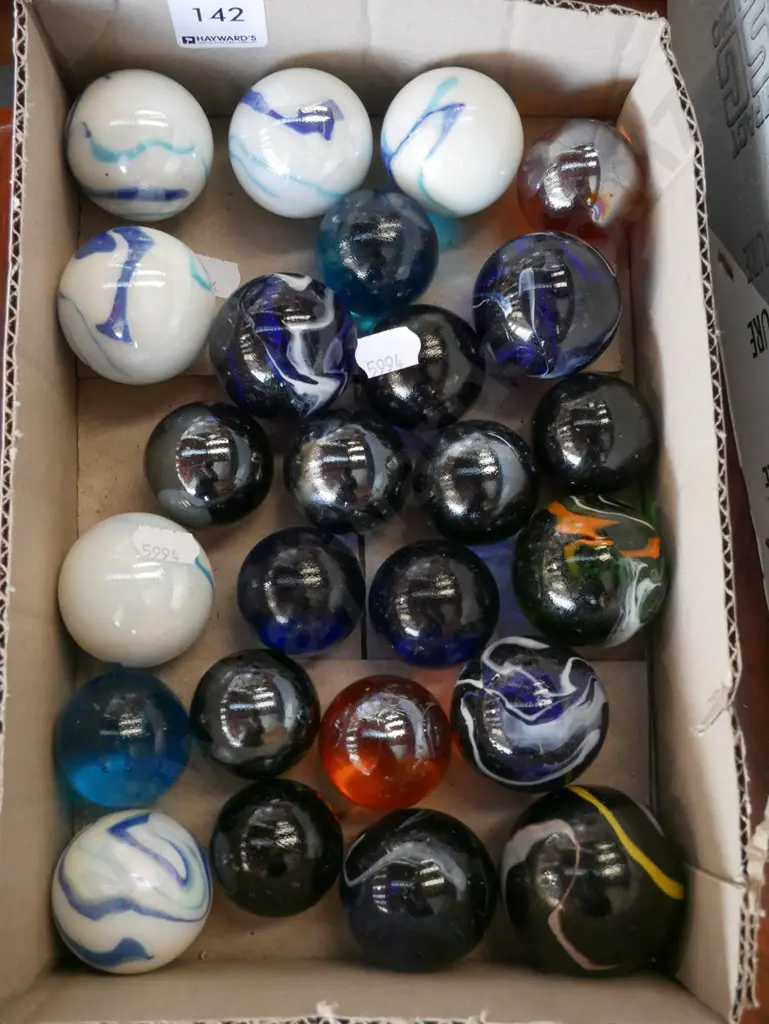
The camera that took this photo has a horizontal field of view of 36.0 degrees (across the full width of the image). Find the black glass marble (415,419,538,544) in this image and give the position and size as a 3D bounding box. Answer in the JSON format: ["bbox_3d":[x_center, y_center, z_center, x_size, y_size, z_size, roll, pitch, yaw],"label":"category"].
[{"bbox_3d":[0.026,-0.009,0.335,0.035,0.035,0.035,0,82,-3],"label":"black glass marble"}]

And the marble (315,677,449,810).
[{"bbox_3d":[0.000,0.063,0.323,0.036,0.036,0.036,0,82,-3],"label":"marble"}]

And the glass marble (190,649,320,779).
[{"bbox_3d":[-0.035,0.055,0.322,0.035,0.035,0.035,0,82,-3],"label":"glass marble"}]

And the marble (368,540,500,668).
[{"bbox_3d":[0.014,0.026,0.329,0.036,0.036,0.036,0,82,-3],"label":"marble"}]

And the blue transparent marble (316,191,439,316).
[{"bbox_3d":[-0.002,-0.074,0.339,0.035,0.035,0.035,0,82,-3],"label":"blue transparent marble"}]

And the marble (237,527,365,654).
[{"bbox_3d":[-0.023,0.022,0.326,0.035,0.035,0.035,0,82,-3],"label":"marble"}]

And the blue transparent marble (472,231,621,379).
[{"bbox_3d":[0.046,-0.059,0.337,0.042,0.042,0.042,0,82,-3],"label":"blue transparent marble"}]

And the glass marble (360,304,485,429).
[{"bbox_3d":[0.011,-0.041,0.336,0.035,0.035,0.035,0,82,-3],"label":"glass marble"}]

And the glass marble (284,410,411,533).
[{"bbox_3d":[-0.010,-0.011,0.333,0.035,0.035,0.035,0,82,-3],"label":"glass marble"}]

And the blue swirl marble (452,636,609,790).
[{"bbox_3d":[0.040,0.055,0.323,0.042,0.042,0.042,0,82,-3],"label":"blue swirl marble"}]

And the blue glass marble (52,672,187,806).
[{"bbox_3d":[-0.071,0.061,0.320,0.036,0.036,0.036,0,82,-3],"label":"blue glass marble"}]

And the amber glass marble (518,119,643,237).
[{"bbox_3d":[0.057,-0.097,0.345,0.035,0.035,0.035,0,82,-3],"label":"amber glass marble"}]

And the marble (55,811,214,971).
[{"bbox_3d":[-0.066,0.100,0.312,0.042,0.042,0.042,0,82,-3],"label":"marble"}]

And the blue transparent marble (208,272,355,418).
[{"bbox_3d":[-0.029,-0.047,0.334,0.041,0.041,0.041,0,82,-3],"label":"blue transparent marble"}]

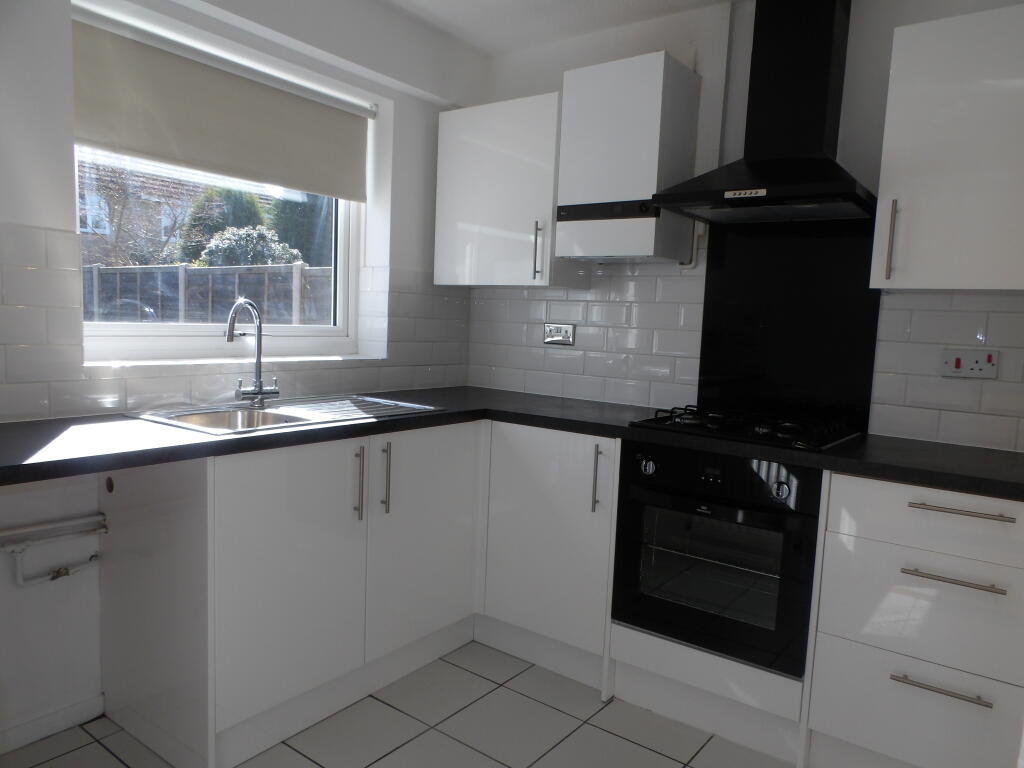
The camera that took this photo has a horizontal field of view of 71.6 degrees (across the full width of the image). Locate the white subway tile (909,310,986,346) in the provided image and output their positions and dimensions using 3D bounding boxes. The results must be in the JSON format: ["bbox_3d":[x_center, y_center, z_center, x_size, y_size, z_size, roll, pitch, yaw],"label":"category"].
[{"bbox_3d":[1.353,-0.174,2.199,0.200,0.101,0.009,6,7,36],"label":"white subway tile"}]

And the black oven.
[{"bbox_3d":[0.722,0.477,2.274,0.597,0.588,0.555,6,6,37],"label":"black oven"}]

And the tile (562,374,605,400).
[{"bbox_3d":[0.307,0.015,2.999,0.200,0.100,0.009,6,7,36],"label":"tile"}]

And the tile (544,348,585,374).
[{"bbox_3d":[0.229,-0.096,3.049,0.200,0.100,0.009,6,7,36],"label":"tile"}]

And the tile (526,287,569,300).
[{"bbox_3d":[0.159,-0.397,3.073,0.200,0.070,0.009,6,7,36],"label":"tile"}]

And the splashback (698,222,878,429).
[{"bbox_3d":[0.949,-0.217,2.481,0.594,0.715,0.009,6,6,37],"label":"splashback"}]

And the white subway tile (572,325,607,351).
[{"bbox_3d":[0.315,-0.194,2.976,0.193,0.100,0.009,6,6,37],"label":"white subway tile"}]

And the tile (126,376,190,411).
[{"bbox_3d":[-1.081,0.030,2.176,0.010,0.101,0.200,6,7,36],"label":"tile"}]

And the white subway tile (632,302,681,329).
[{"bbox_3d":[0.557,-0.263,2.758,0.200,0.100,0.010,6,7,36],"label":"white subway tile"}]

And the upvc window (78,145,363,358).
[{"bbox_3d":[-0.992,-0.605,2.512,0.075,1.020,1.160,6,7,36],"label":"upvc window"}]

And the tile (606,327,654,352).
[{"bbox_3d":[0.474,-0.177,2.856,0.205,0.100,0.009,6,6,37],"label":"tile"}]

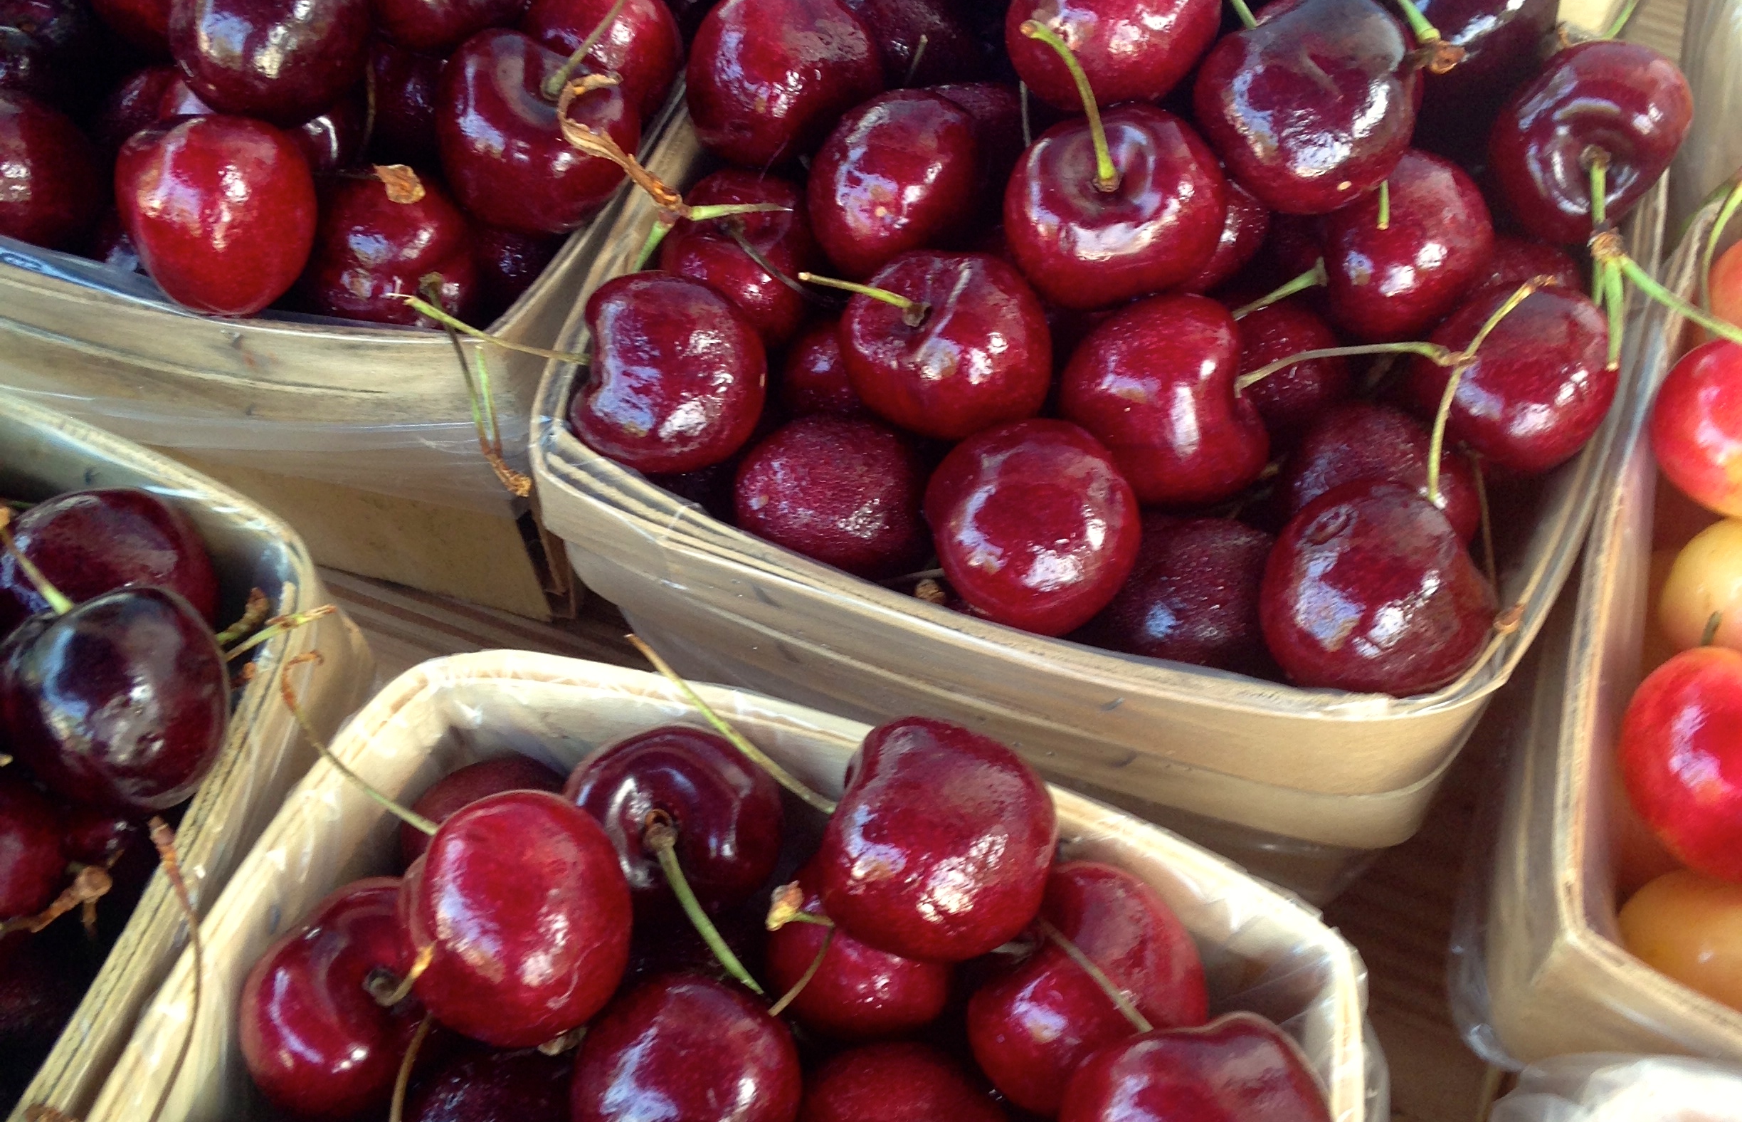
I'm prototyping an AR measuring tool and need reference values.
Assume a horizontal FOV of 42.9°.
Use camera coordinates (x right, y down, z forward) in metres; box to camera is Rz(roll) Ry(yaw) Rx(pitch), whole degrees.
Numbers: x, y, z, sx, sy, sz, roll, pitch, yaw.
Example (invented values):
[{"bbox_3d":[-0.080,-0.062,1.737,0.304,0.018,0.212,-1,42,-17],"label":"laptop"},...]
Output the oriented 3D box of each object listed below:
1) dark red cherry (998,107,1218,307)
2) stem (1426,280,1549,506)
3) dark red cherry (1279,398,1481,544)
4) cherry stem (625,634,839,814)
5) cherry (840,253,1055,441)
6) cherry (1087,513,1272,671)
[{"bbox_3d":[0.030,-0.044,0.276,0.027,0.025,0.025,-4,57,0],"label":"dark red cherry"},{"bbox_3d":[0.073,-0.021,0.267,0.006,0.003,0.031,26,104,0],"label":"stem"},{"bbox_3d":[0.063,-0.008,0.276,0.026,0.024,0.025,-4,57,0],"label":"dark red cherry"},{"bbox_3d":[-0.016,0.019,0.259,0.034,0.002,0.003,38,90,12],"label":"cherry stem"},{"bbox_3d":[0.009,-0.027,0.279,0.027,0.025,0.025,-5,73,21],"label":"cherry"},{"bbox_3d":[0.039,0.005,0.274,0.025,0.024,0.025,-4,57,0],"label":"cherry"}]

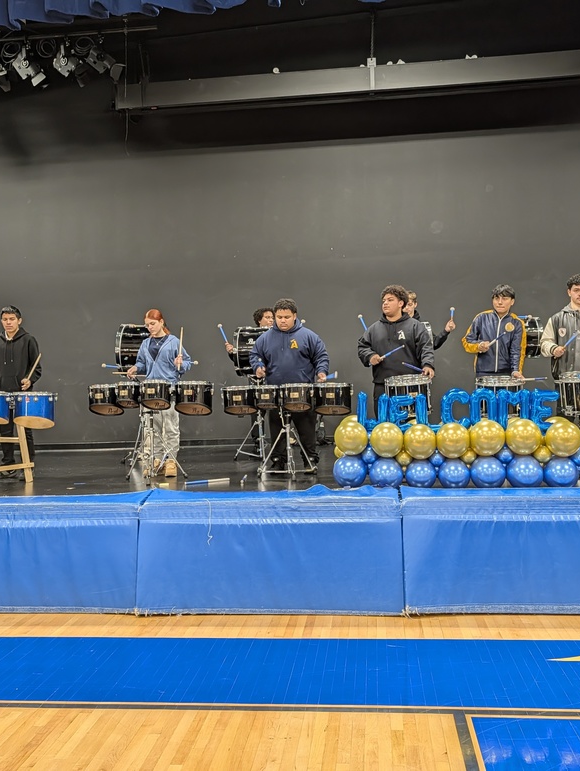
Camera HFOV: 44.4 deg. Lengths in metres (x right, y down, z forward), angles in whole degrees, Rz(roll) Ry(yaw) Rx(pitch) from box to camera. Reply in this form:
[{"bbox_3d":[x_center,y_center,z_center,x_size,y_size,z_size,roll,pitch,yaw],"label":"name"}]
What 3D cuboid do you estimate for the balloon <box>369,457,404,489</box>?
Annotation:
[{"bbox_3d":[0.738,0.666,5.440,0.255,0.255,0.255,-2,1,7],"label":"balloon"}]

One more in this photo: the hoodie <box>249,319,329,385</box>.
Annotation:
[{"bbox_3d":[-0.014,-0.301,6.680,0.750,0.660,0.420,-2,1,5],"label":"hoodie"}]

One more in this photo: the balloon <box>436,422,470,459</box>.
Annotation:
[{"bbox_3d":[1.235,0.419,5.370,0.255,0.260,0.255,-2,1,7],"label":"balloon"}]

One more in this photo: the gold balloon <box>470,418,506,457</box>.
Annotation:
[{"bbox_3d":[1.468,0.387,5.260,0.250,0.270,0.260,-2,0,6],"label":"gold balloon"}]

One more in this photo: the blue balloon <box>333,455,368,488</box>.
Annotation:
[{"bbox_3d":[0.444,0.635,5.220,0.245,0.240,0.245,-2,0,7],"label":"blue balloon"}]

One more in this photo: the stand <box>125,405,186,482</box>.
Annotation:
[{"bbox_3d":[-1.205,0.509,6.300,0.550,0.690,0.470,-2,0,6],"label":"stand"}]

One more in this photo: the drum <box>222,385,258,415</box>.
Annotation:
[{"bbox_3d":[-0.458,0.129,6.550,0.325,0.250,0.325,-2,2,7],"label":"drum"}]

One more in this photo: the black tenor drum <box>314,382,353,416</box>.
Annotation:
[{"bbox_3d":[0.392,0.126,6.400,0.355,0.295,0.355,-2,0,12],"label":"black tenor drum"}]

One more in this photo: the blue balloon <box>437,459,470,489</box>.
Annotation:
[{"bbox_3d":[1.174,0.626,5.080,0.228,0.220,0.228,-2,0,7],"label":"blue balloon"}]

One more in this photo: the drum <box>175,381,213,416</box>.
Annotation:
[{"bbox_3d":[-0.856,0.117,6.370,0.360,0.310,0.360,2,0,6],"label":"drum"}]

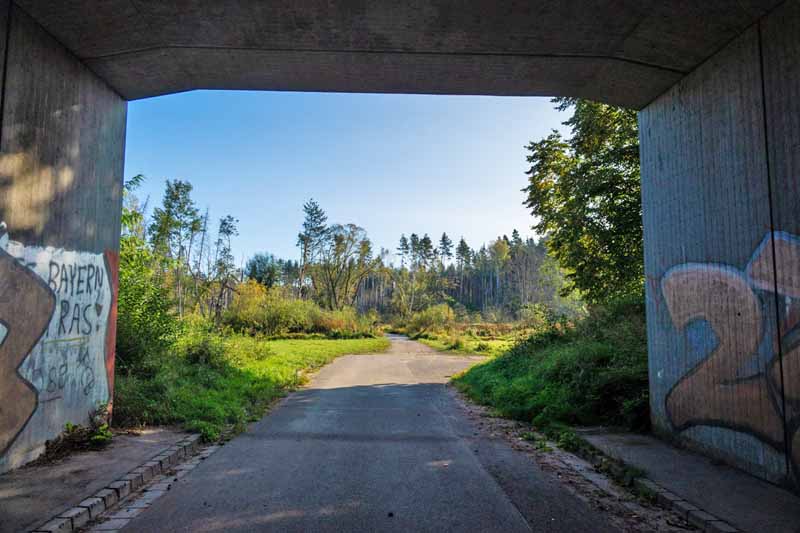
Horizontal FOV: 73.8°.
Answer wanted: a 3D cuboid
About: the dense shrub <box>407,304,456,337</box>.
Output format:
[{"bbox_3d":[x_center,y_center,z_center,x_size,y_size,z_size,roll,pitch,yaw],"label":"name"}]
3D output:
[{"bbox_3d":[2.718,4.685,46.000,4.150,2.750,3.700,0,-5,0],"label":"dense shrub"}]

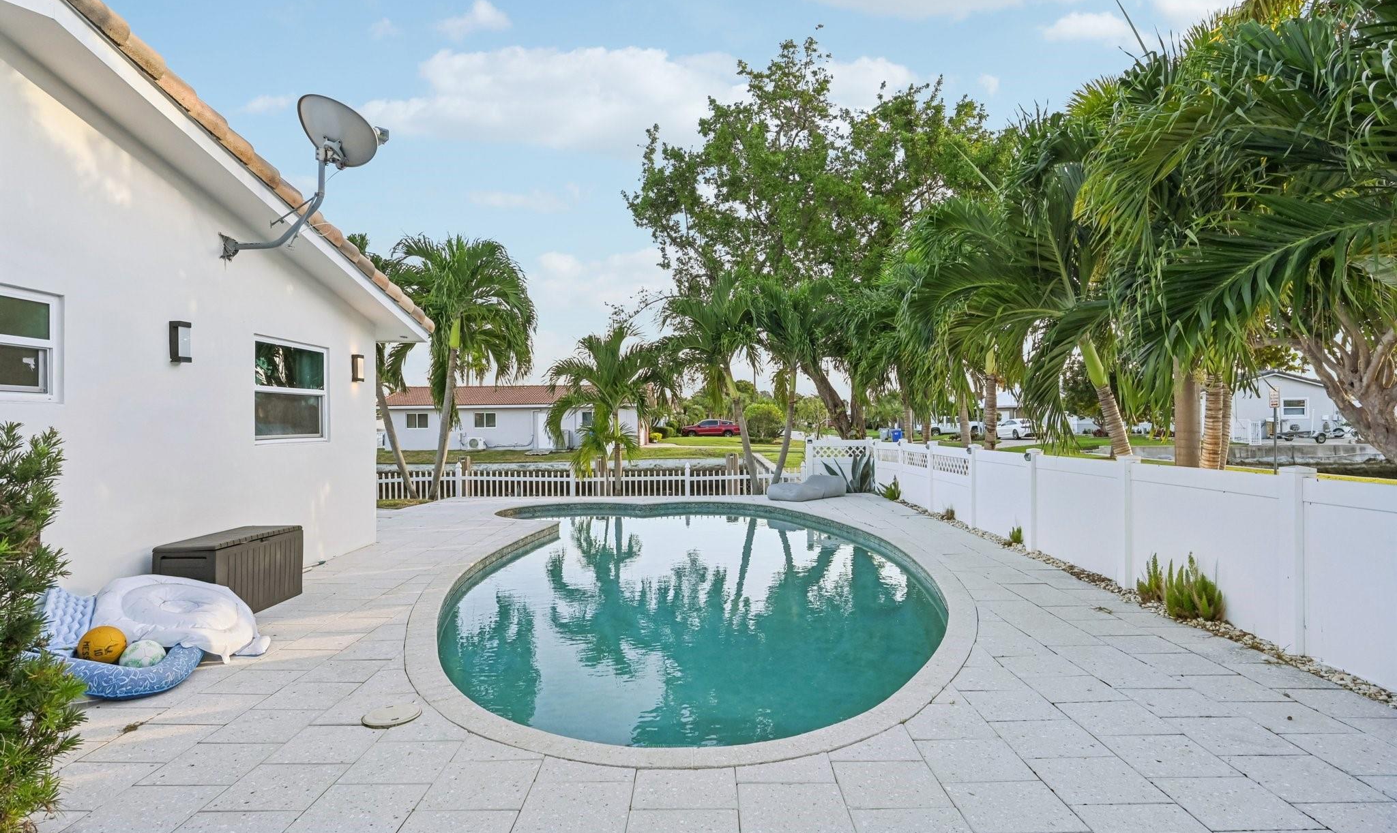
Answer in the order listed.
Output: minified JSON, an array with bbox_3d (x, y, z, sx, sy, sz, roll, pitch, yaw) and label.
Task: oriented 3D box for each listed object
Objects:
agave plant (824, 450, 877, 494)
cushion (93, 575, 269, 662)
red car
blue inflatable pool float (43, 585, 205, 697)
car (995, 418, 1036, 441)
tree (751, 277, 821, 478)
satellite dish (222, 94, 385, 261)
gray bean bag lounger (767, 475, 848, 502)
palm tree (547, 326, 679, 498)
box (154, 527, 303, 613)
[{"bbox_3d":[3.200,1.180,15.700,1.120,0.900,1.000,0,-1,0],"label":"agave plant"},{"bbox_3d":[-3.200,1.270,4.740,1.080,0.420,0.760,0,0,0],"label":"cushion"},{"bbox_3d":[1.270,1.150,66.000,5.300,1.760,1.950,0,-1,-3],"label":"red car"},{"bbox_3d":[-3.380,1.269,4.280,1.000,0.460,0.740,0,-1,18],"label":"blue inflatable pool float"},{"bbox_3d":[22.500,0.880,51.900,1.850,1.430,4.700,0,0,-7],"label":"car"},{"bbox_3d":[1.830,-0.680,15.000,1.800,4.300,1.900,0,0,0],"label":"tree"},{"bbox_3d":[-3.200,-2.000,6.180,1.160,1.430,1.000,0,0,32],"label":"satellite dish"},{"bbox_3d":[2.190,1.410,14.650,0.820,0.440,1.550,0,-1,41],"label":"gray bean bag lounger"},{"bbox_3d":[-1.760,-0.160,14.950,2.700,3.500,2.600,0,0,0],"label":"palm tree"},{"bbox_3d":[-3.670,1.246,5.840,0.455,0.575,1.150,0,-1,0],"label":"box"}]

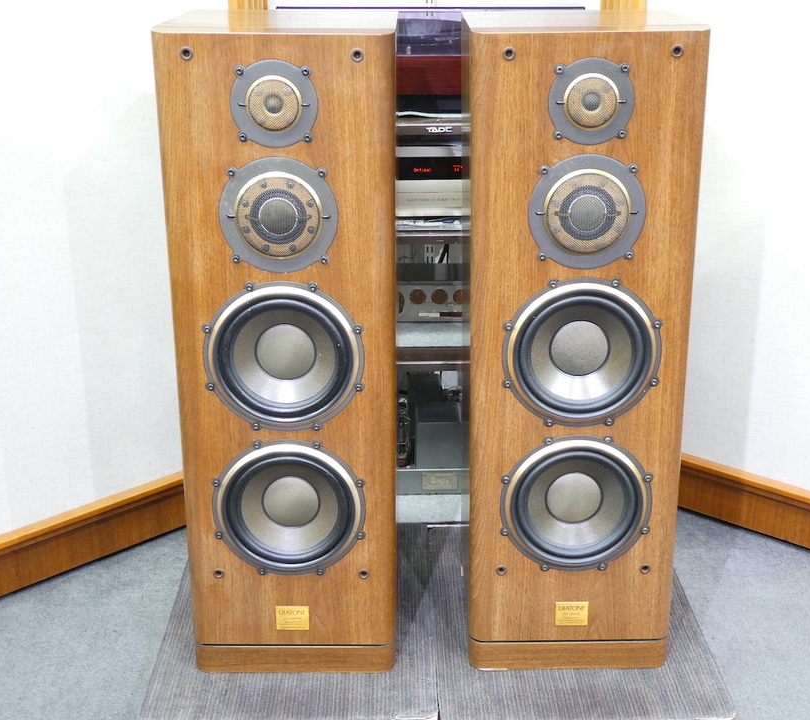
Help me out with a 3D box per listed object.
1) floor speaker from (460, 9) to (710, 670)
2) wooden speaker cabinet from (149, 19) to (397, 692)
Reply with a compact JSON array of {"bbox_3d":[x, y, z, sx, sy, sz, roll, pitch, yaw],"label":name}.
[{"bbox_3d":[0.257,-0.026,1.761,0.317,0.981,0.348,-1,21,1],"label":"floor speaker"},{"bbox_3d":[-0.173,-0.021,1.745,0.317,0.981,0.348,0,22,0],"label":"wooden speaker cabinet"}]

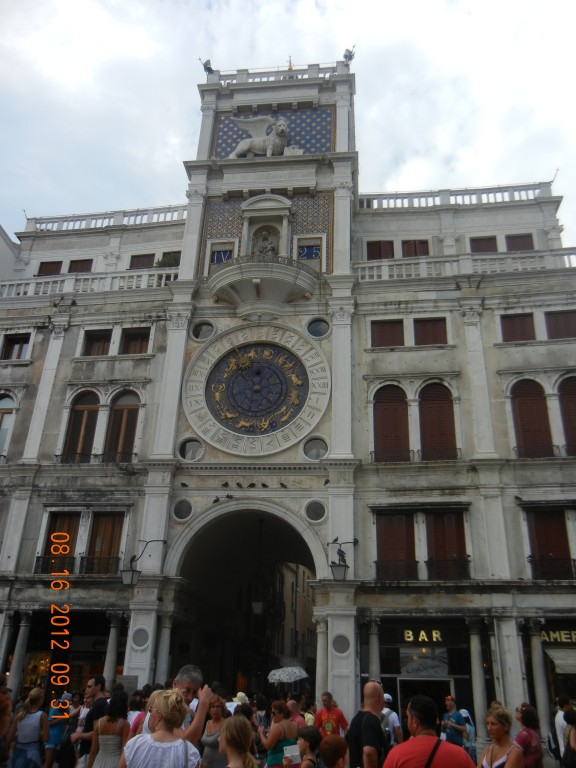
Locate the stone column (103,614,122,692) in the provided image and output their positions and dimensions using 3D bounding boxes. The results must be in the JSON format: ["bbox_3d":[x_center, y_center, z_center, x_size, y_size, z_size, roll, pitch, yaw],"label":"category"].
[{"bbox_3d":[-4.673,7.425,17.258,0.420,2.870,0.420,-2,-25,9],"label":"stone column"}]

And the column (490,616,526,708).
[{"bbox_3d":[5.382,7.211,15.995,0.560,2.950,0.500,-2,-25,9],"label":"column"}]

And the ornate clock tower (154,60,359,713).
[{"bbox_3d":[-0.524,-0.606,25.069,6.704,25.623,6.000,-2,-25,8],"label":"ornate clock tower"}]

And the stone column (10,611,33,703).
[{"bbox_3d":[-7.210,7.529,17.658,0.420,2.870,0.420,-2,-25,9],"label":"stone column"}]

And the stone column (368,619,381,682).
[{"bbox_3d":[2.751,9.253,20.852,0.440,3.750,0.440,-2,-27,8],"label":"stone column"}]

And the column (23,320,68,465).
[{"bbox_3d":[-8.002,0.078,22.063,0.716,5.272,0.350,-2,-26,8],"label":"column"}]

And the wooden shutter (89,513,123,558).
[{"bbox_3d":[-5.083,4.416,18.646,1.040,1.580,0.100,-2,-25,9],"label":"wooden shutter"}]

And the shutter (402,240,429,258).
[{"bbox_3d":[4.789,-5.005,24.888,0.977,0.898,0.100,-2,-26,8],"label":"shutter"}]

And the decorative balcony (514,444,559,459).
[{"bbox_3d":[6.936,1.906,18.597,1.250,0.370,0.250,-2,-26,8],"label":"decorative balcony"}]

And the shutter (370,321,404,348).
[{"bbox_3d":[3.058,-1.495,20.404,0.990,0.920,0.100,-2,-25,9],"label":"shutter"}]

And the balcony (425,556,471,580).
[{"bbox_3d":[4.432,5.111,18.396,1.221,0.622,0.250,-2,-25,8],"label":"balcony"}]

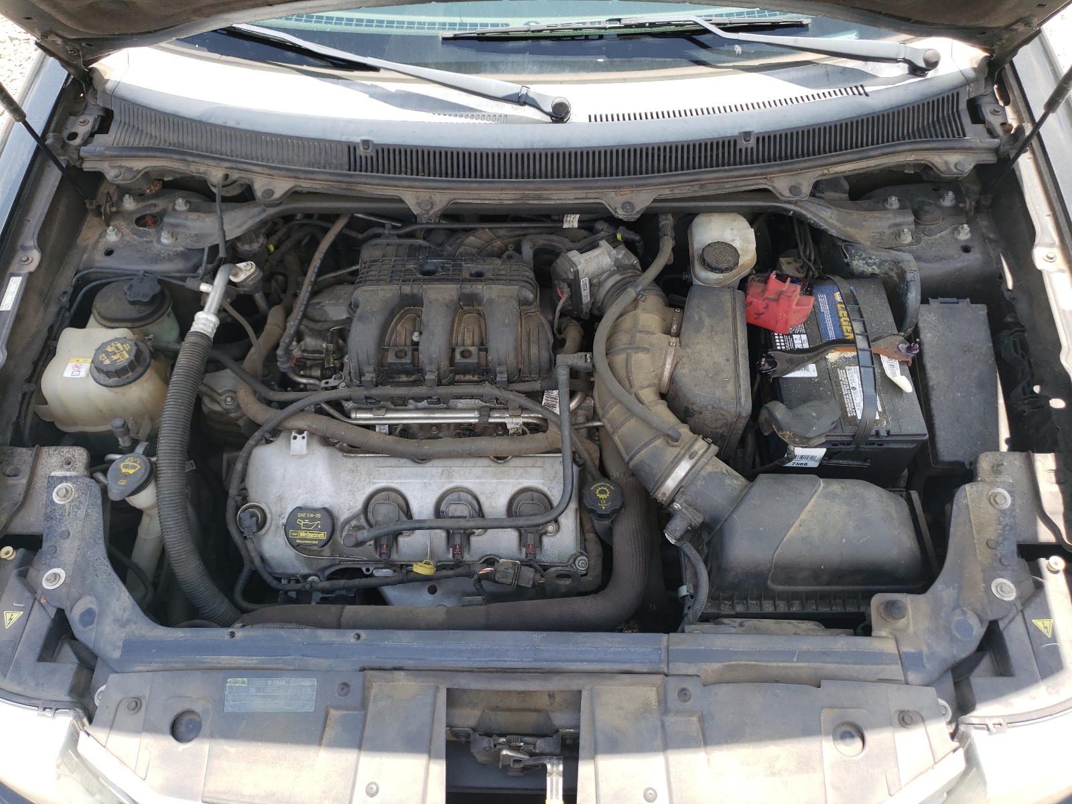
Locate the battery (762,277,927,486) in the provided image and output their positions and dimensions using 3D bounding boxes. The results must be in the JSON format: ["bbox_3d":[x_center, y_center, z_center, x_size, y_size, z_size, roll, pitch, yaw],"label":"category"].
[{"bbox_3d":[0.452,-0.022,1.282,0.192,0.192,0.306,0,53,1],"label":"battery"}]

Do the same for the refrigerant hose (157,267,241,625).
[{"bbox_3d":[-0.450,0.050,1.140,0.120,0.165,0.520,0,57,0],"label":"refrigerant hose"}]

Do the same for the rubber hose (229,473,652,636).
[{"bbox_3d":[-0.125,0.210,1.150,0.570,0.080,0.260,0,57,0],"label":"rubber hose"}]

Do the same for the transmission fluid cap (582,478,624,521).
[{"bbox_3d":[0.098,0.147,1.177,0.058,0.032,0.058,0,53,1],"label":"transmission fluid cap"}]

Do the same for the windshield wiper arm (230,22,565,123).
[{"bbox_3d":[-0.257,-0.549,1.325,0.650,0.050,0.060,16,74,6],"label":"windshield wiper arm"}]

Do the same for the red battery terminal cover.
[{"bbox_3d":[0.363,-0.148,1.215,0.100,0.055,0.075,-12,54,-8],"label":"red battery terminal cover"}]

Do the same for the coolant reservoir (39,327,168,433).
[{"bbox_3d":[-0.626,-0.029,1.170,0.150,0.140,0.125,0,57,0],"label":"coolant reservoir"}]

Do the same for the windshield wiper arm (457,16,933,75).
[{"bbox_3d":[0.259,-0.602,1.343,0.823,0.057,0.060,3,73,2],"label":"windshield wiper arm"}]

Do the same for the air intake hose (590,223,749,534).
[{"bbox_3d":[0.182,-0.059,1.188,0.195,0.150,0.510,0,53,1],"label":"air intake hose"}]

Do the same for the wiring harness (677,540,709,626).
[{"bbox_3d":[0.208,0.240,1.070,0.045,0.100,0.085,0,57,0],"label":"wiring harness"}]

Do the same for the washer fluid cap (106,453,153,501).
[{"bbox_3d":[-0.560,0.103,1.110,0.056,0.028,0.060,24,71,9],"label":"washer fluid cap"}]

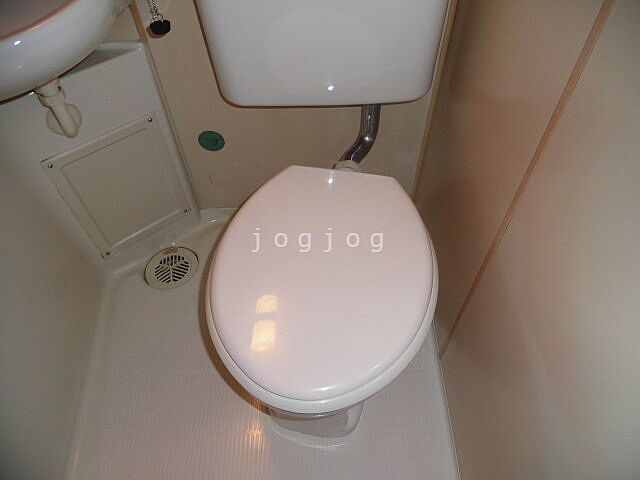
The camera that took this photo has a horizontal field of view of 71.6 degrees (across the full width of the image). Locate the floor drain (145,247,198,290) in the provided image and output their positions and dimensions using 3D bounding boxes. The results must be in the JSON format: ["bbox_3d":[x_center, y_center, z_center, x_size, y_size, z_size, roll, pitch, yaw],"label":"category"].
[{"bbox_3d":[-0.388,0.075,1.169,0.139,0.012,0.139,-1,51,0],"label":"floor drain"}]

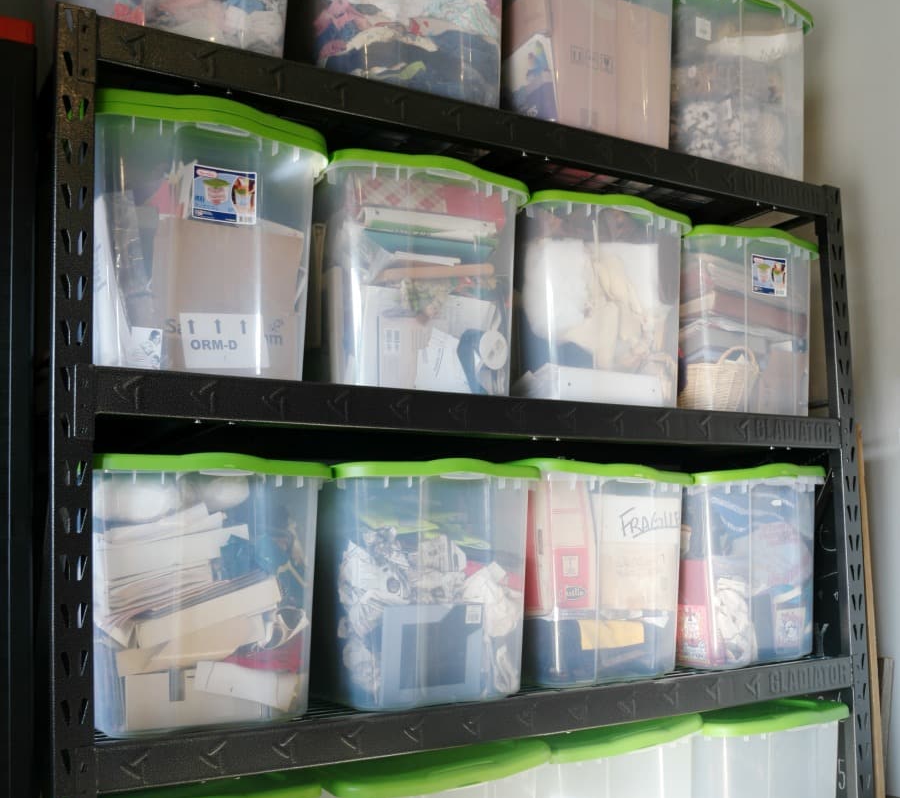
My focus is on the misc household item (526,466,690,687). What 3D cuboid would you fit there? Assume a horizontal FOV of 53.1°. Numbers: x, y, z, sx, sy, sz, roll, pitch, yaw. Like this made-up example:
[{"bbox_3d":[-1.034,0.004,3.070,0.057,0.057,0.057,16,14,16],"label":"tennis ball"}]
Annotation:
[{"bbox_3d":[0.283,0.412,2.246,0.465,0.490,0.585,3,-7,-28],"label":"misc household item"}]

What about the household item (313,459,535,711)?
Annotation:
[{"bbox_3d":[-0.112,0.391,2.028,0.465,0.490,0.585,3,-7,-28],"label":"household item"}]

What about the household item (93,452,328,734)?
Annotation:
[{"bbox_3d":[-0.579,0.367,1.847,0.465,0.480,0.570,4,-7,-29],"label":"household item"}]

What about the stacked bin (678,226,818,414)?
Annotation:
[{"bbox_3d":[0.639,-0.174,2.518,0.460,0.460,0.570,4,-7,-29],"label":"stacked bin"}]

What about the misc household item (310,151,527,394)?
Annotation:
[{"bbox_3d":[-0.183,-0.223,2.096,0.465,0.460,0.570,4,-7,-29],"label":"misc household item"}]

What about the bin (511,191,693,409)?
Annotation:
[{"bbox_3d":[0.229,-0.198,2.310,0.465,0.460,0.570,4,-7,-29],"label":"bin"}]

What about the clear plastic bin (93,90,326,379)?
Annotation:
[{"bbox_3d":[-0.555,-0.260,1.863,0.465,0.515,0.585,3,-7,-28],"label":"clear plastic bin"}]

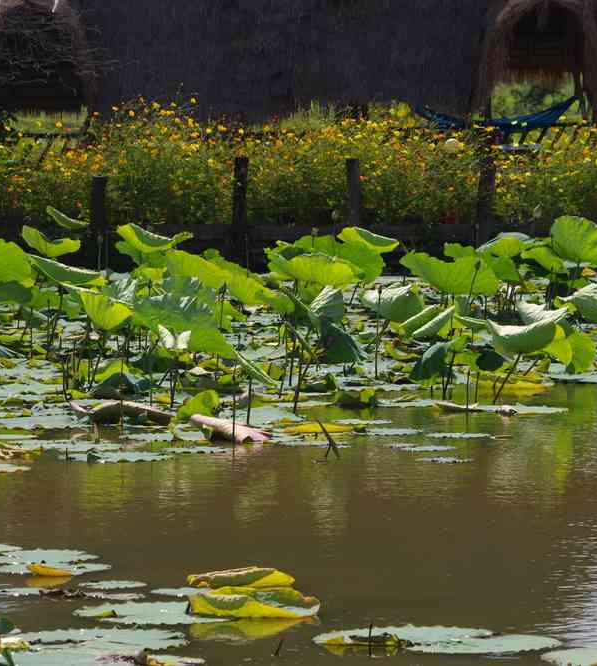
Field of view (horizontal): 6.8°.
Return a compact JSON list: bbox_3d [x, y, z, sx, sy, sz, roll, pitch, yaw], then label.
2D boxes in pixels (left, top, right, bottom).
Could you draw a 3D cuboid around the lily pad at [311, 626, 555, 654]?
[{"bbox_3d":[0.399,0.863,14.340,0.689,0.045,0.550,0,3,0],"label":"lily pad"}]

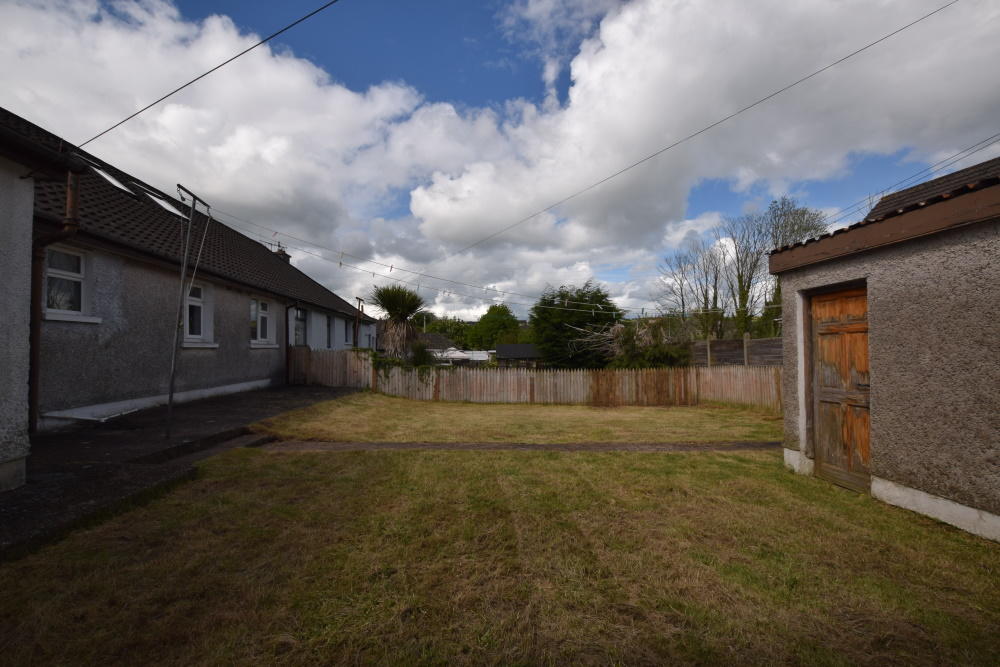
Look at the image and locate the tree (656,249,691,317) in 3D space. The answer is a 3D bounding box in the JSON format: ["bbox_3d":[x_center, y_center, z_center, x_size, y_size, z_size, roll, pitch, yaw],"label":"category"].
[{"bbox_3d":[12.519,-1.602,30.067,2.740,9.130,2.740,0,-2,0],"label":"tree"}]

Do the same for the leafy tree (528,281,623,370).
[{"bbox_3d":[2.809,0.076,15.506,3.500,4.040,3.500,0,-2,0],"label":"leafy tree"}]

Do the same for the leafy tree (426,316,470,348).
[{"bbox_3d":[-7.167,1.242,57.990,6.680,7.230,6.680,0,-2,0],"label":"leafy tree"}]

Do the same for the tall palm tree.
[{"bbox_3d":[-3.305,0.185,13.501,1.850,3.490,1.850,0,-2,0],"label":"tall palm tree"}]

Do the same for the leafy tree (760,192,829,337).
[{"bbox_3d":[20.547,-3.357,29.122,5.080,12.570,5.080,0,-2,0],"label":"leafy tree"}]

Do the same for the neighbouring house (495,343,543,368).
[{"bbox_3d":[1.543,1.950,27.952,3.700,2.490,3.000,0,-2,0],"label":"neighbouring house"}]

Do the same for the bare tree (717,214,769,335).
[{"bbox_3d":[16.285,-2.658,28.099,3.900,11.110,3.900,0,-2,0],"label":"bare tree"}]

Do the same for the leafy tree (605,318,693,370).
[{"bbox_3d":[4.734,0.723,13.284,2.680,2.410,2.200,0,-2,0],"label":"leafy tree"}]

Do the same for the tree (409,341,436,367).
[{"bbox_3d":[-2.376,1.062,12.773,0.860,1.690,0.860,0,-2,0],"label":"tree"}]

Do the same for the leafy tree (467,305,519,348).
[{"bbox_3d":[-0.924,0.460,55.013,7.260,8.600,7.260,0,-2,0],"label":"leafy tree"}]

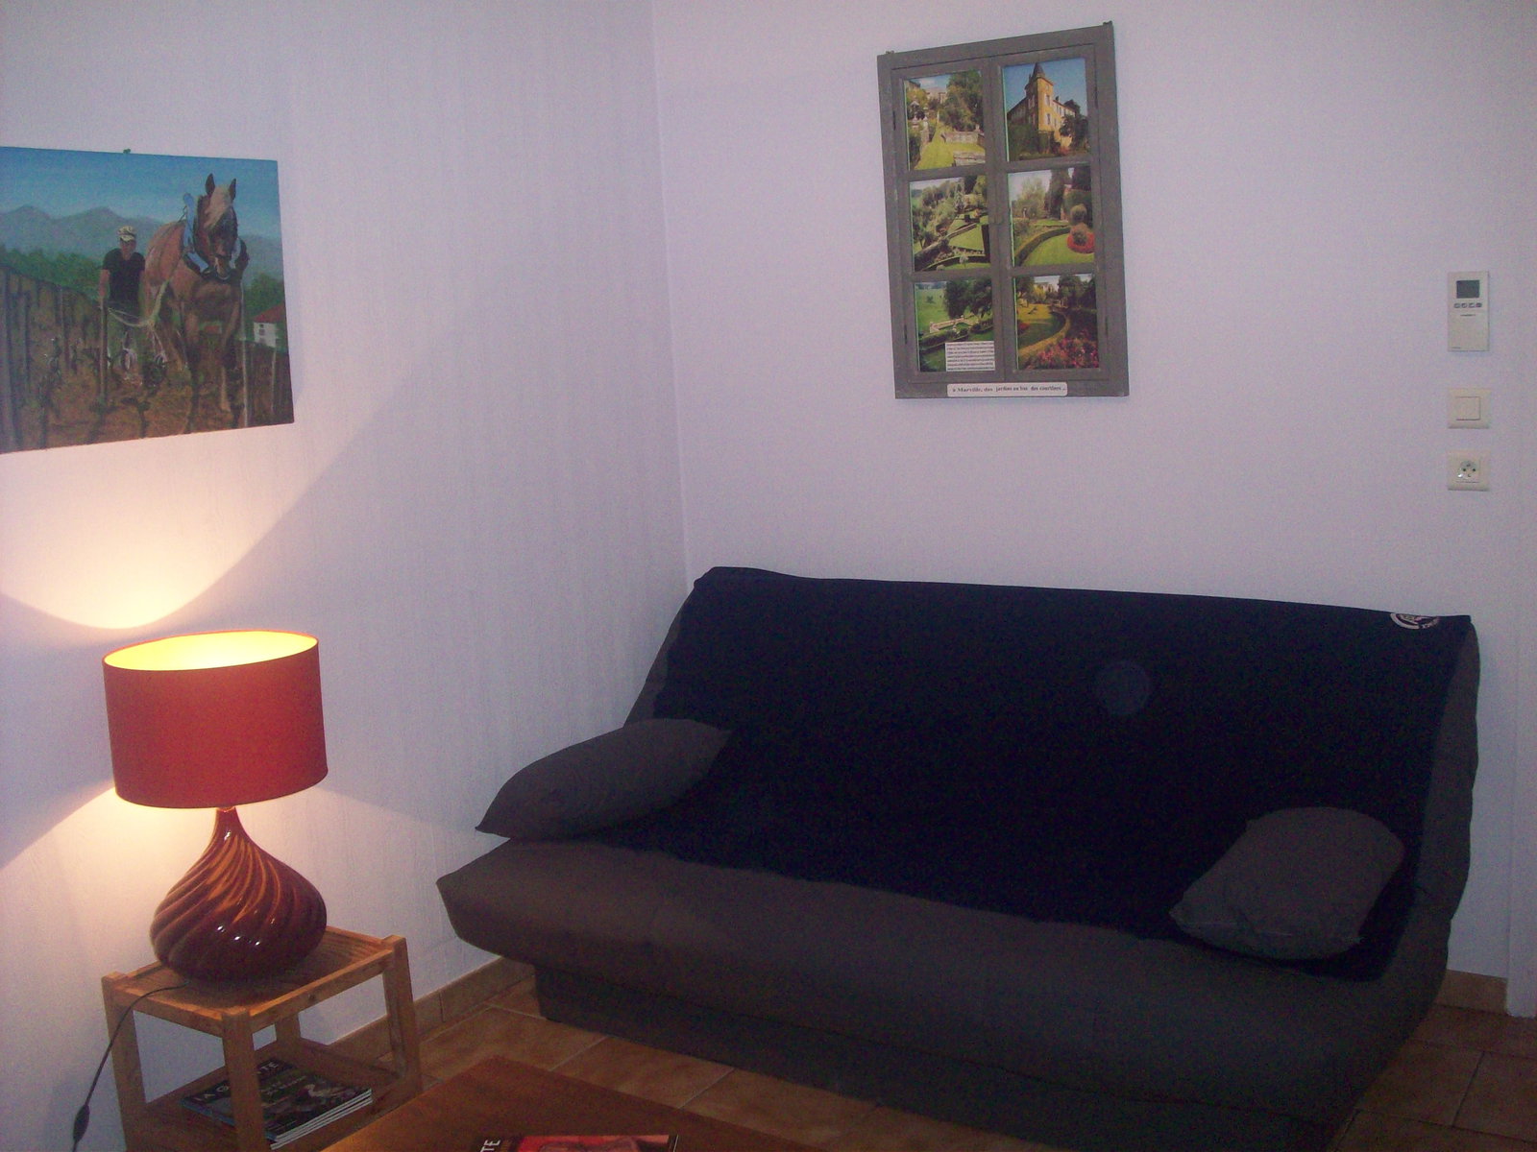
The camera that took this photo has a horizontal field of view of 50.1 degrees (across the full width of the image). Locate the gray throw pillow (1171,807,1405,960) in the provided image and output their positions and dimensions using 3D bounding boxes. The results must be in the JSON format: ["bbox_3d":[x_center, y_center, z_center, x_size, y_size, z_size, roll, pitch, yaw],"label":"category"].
[{"bbox_3d":[0.922,0.539,2.891,0.360,0.150,0.370,-2,32,41],"label":"gray throw pillow"}]

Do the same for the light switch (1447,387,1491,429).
[{"bbox_3d":[1.419,-0.339,3.327,0.080,0.081,0.012,3,11,33],"label":"light switch"}]

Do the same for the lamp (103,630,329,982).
[{"bbox_3d":[-0.969,0.424,2.954,0.363,0.597,0.363,3,11,33],"label":"lamp"}]

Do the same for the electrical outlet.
[{"bbox_3d":[1.427,-0.215,3.346,0.080,0.081,0.012,3,11,33],"label":"electrical outlet"}]

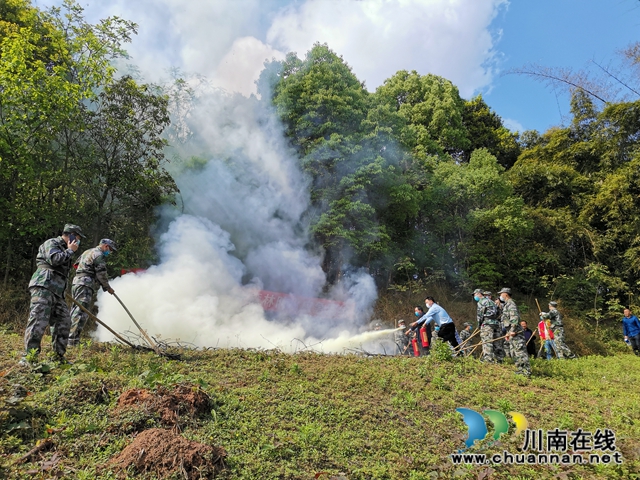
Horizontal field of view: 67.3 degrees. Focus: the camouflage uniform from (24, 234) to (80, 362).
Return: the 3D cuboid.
[{"bbox_3d":[-3.268,0.688,5.850,0.520,1.520,0.550,0,0,-35],"label":"camouflage uniform"}]

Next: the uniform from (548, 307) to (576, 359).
[{"bbox_3d":[6.732,2.606,13.400,0.680,1.480,0.560,-3,-6,35],"label":"uniform"}]

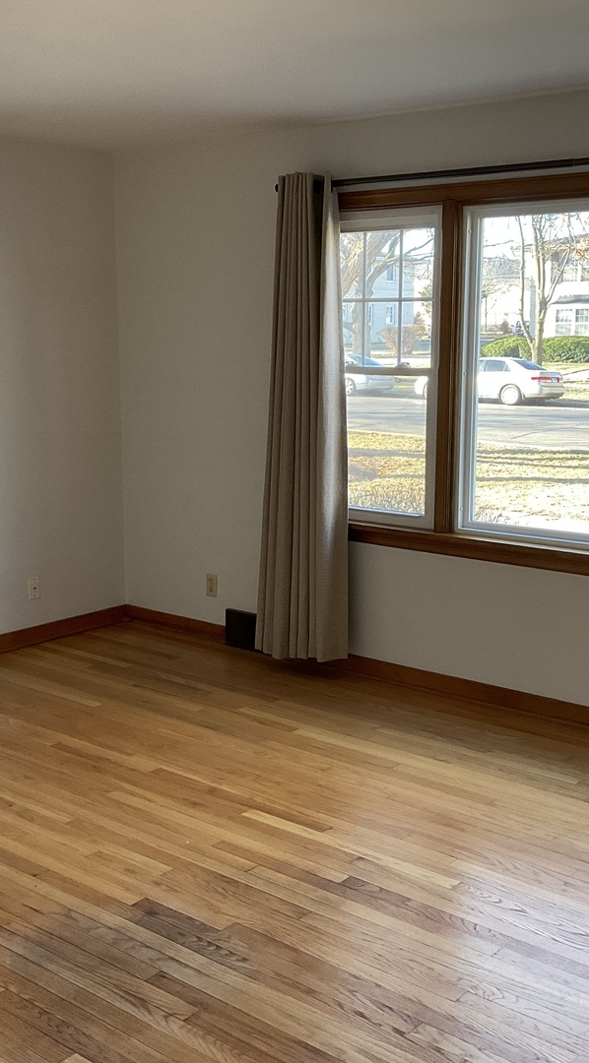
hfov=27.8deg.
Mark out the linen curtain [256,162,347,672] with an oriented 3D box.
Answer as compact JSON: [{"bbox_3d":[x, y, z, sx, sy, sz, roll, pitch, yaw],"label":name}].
[{"bbox_3d":[0.018,-0.470,5.240,0.457,2.133,0.172,8,13,39],"label":"linen curtain"}]

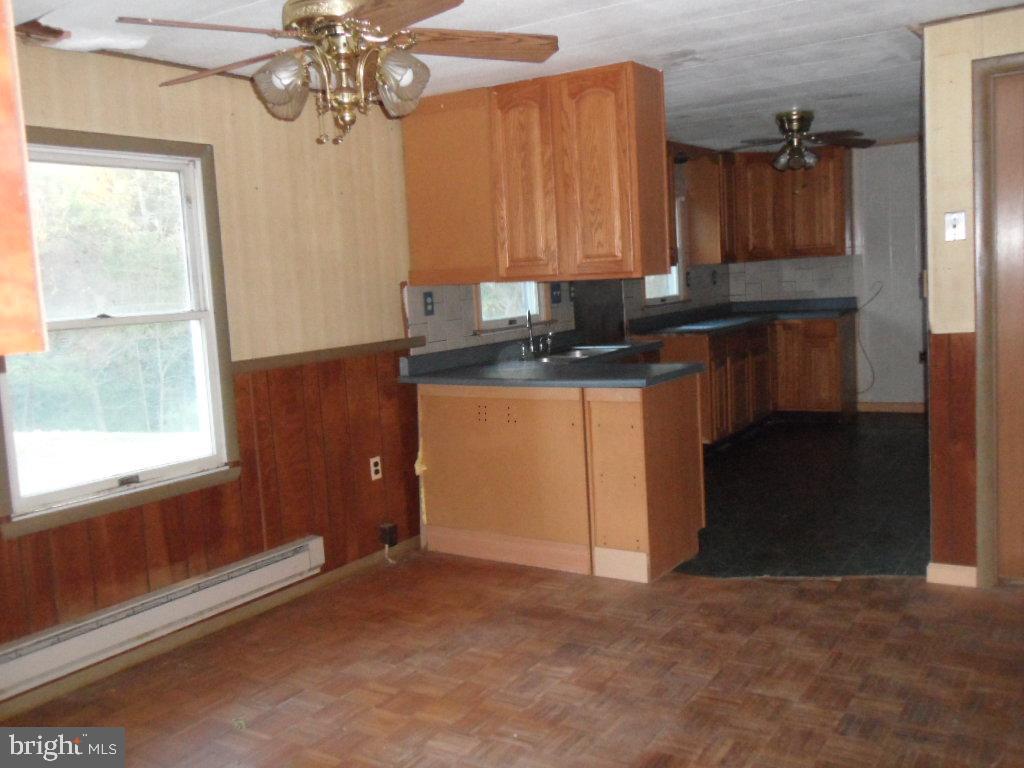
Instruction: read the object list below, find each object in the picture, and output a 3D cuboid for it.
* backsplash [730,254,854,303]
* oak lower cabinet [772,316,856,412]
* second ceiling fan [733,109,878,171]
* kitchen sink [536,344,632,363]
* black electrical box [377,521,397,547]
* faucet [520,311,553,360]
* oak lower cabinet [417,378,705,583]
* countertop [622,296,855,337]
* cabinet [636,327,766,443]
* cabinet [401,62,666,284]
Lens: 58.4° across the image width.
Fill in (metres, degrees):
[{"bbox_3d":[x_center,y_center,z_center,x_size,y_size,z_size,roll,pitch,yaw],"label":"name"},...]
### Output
[{"bbox_3d":[2.519,-0.939,8.269,1.180,0.370,0.020,1,8,34],"label":"backsplash"},{"bbox_3d":[2.636,-0.138,7.952,0.560,0.876,0.610,1,8,34],"label":"oak lower cabinet"},{"bbox_3d":[1.735,-1.475,5.583,1.050,0.370,1.050,1,8,34],"label":"second ceiling fan"},{"bbox_3d":[0.322,-0.108,5.540,0.540,0.180,0.820,1,8,34],"label":"kitchen sink"},{"bbox_3d":[-0.638,0.775,4.721,0.066,0.102,0.068,1,8,34],"label":"black electrical box"},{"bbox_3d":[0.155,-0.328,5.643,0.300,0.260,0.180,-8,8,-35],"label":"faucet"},{"bbox_3d":[0.220,0.402,4.637,1.300,0.876,0.610,1,8,34],"label":"oak lower cabinet"},{"bbox_3d":[1.941,-0.547,7.444,1.190,0.140,2.120,1,8,34],"label":"countertop"},{"bbox_3d":[1.565,-0.010,7.406,0.610,0.876,1.480,1,8,34],"label":"cabinet"},{"bbox_3d":[0.080,-0.973,4.527,1.337,0.922,0.318,1,8,34],"label":"cabinet"}]

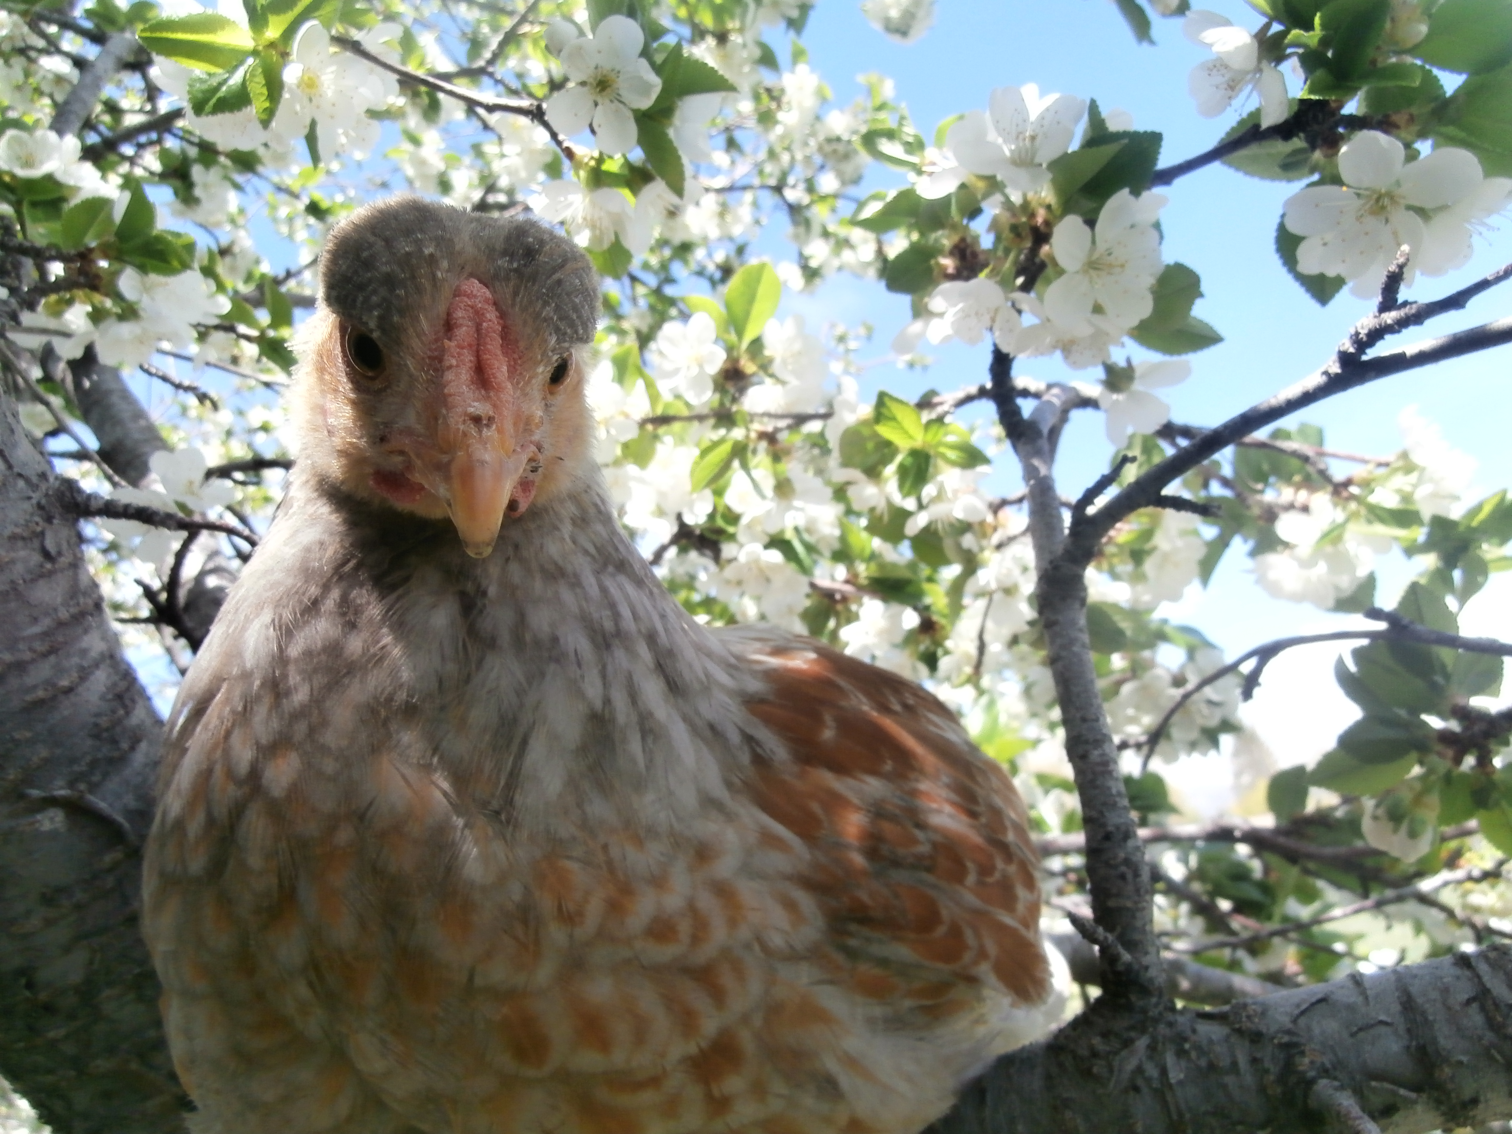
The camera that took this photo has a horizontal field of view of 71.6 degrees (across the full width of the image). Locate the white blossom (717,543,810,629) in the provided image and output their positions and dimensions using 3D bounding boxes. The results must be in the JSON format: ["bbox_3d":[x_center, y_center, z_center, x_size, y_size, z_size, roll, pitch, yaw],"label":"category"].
[{"bbox_3d":[0.003,0.008,0.420,0.036,0.034,0.020,-2,9,6],"label":"white blossom"}]

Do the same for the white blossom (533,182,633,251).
[{"bbox_3d":[-0.049,-0.101,0.302,0.032,0.017,0.027,-3,-46,11],"label":"white blossom"}]

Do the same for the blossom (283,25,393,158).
[{"bbox_3d":[-0.156,-0.178,0.390,0.039,0.049,0.022,5,-14,-21],"label":"blossom"}]

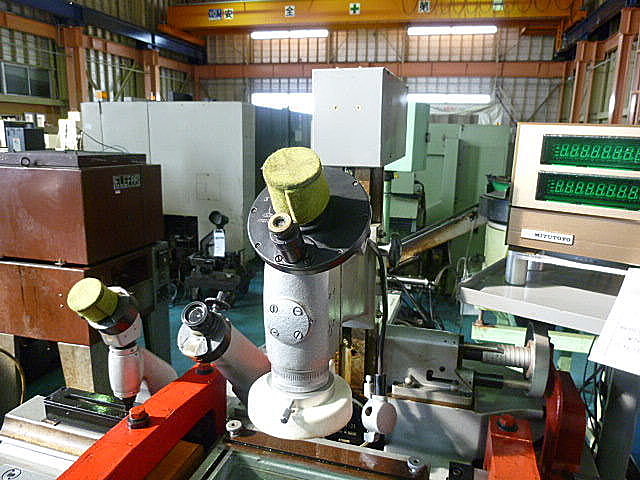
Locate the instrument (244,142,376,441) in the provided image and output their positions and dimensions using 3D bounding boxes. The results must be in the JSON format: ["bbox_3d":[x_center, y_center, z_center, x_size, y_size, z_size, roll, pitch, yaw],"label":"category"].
[{"bbox_3d":[-0.017,0.058,0.658,0.163,0.378,0.190,5,13,16],"label":"instrument"}]

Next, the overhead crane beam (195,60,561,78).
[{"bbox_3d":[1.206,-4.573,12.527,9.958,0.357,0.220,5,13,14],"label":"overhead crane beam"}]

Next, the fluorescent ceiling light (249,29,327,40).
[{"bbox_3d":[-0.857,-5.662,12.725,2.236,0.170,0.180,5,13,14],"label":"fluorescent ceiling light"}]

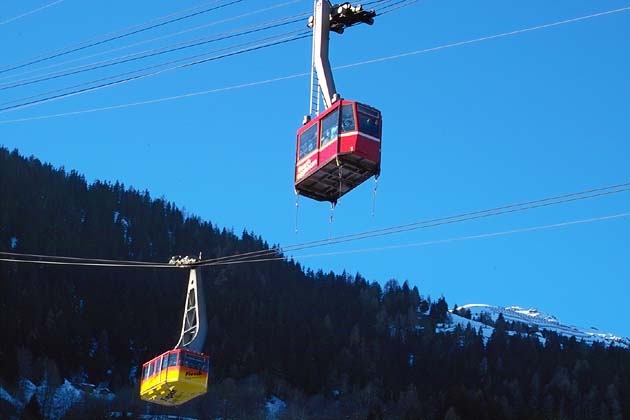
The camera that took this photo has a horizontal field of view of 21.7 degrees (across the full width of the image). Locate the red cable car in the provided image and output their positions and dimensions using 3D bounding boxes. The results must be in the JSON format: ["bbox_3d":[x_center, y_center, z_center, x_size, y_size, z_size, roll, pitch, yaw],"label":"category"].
[{"bbox_3d":[0.967,-2.409,68.471,2.140,2.550,3.950,23,-36,-29],"label":"red cable car"}]

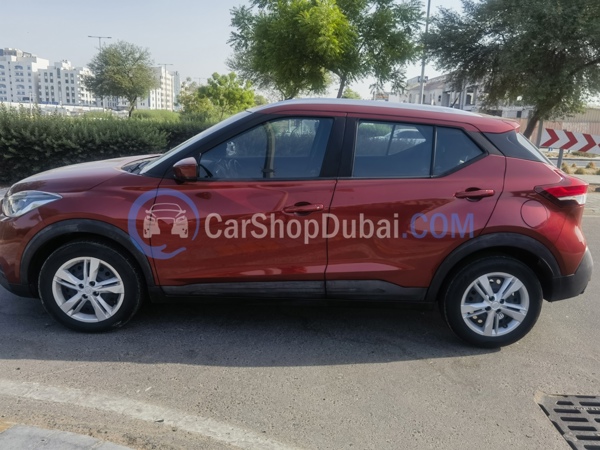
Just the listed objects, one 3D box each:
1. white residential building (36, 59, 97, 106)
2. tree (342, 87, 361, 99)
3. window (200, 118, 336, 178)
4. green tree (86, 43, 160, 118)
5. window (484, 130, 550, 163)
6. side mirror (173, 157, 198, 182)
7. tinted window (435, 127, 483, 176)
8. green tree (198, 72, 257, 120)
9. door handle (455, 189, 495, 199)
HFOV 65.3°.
[{"bbox_3d":[-110.059,-65.673,223.018,19.200,18.700,22.000,3,13,0],"label":"white residential building"},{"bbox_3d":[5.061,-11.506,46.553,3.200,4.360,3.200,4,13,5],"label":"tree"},{"bbox_3d":[-0.204,-0.480,2.920,0.810,0.410,0.050,2,-4,-1],"label":"window"},{"bbox_3d":[-15.407,-12.275,40.422,6.400,6.900,6.400,-2,14,-20],"label":"green tree"},{"bbox_3d":[1.387,-0.500,2.998,0.440,0.210,0.080,3,-4,-8],"label":"window"},{"bbox_3d":[-0.674,-0.329,2.775,0.120,0.150,0.200,2,13,-1],"label":"side mirror"},{"bbox_3d":[1.001,-0.448,2.939,0.320,0.320,0.040,2,-4,-1],"label":"tinted window"},{"bbox_3d":[-4.214,-6.959,27.173,3.360,3.620,3.360,0,13,-9],"label":"green tree"},{"bbox_3d":[1.074,-0.185,2.863,0.235,0.056,0.060,2,13,-1],"label":"door handle"}]

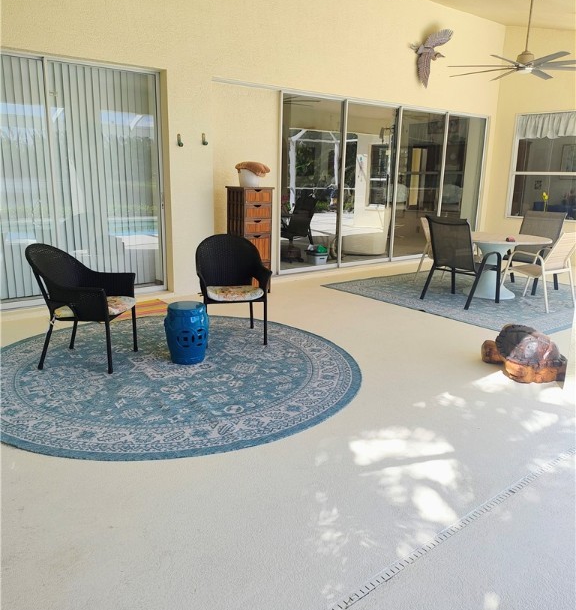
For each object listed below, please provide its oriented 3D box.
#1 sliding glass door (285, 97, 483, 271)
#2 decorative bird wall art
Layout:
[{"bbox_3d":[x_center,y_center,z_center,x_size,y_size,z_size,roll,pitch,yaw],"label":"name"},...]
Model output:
[{"bbox_3d":[1.676,-1.870,8.774,4.451,2.429,0.145,-8,17,-35],"label":"sliding glass door"},{"bbox_3d":[2.209,-3.738,8.436,0.754,0.857,0.261,-8,17,-35],"label":"decorative bird wall art"}]

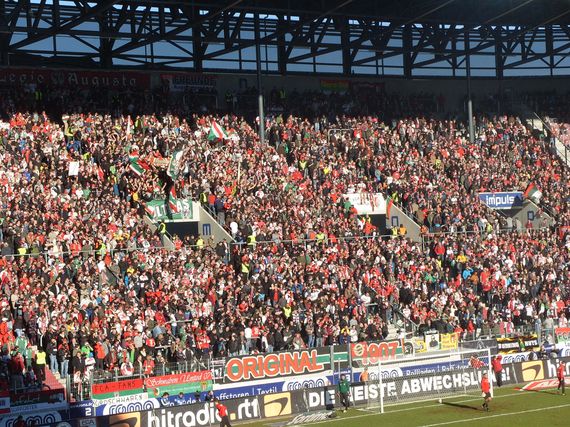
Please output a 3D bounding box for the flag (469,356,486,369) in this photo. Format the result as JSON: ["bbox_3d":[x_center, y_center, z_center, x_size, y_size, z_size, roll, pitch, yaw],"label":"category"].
[{"bbox_3d":[10.498,8.126,76.300,0.980,0.650,0.300,-3,-1,8],"label":"flag"}]

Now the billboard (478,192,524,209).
[{"bbox_3d":[16.270,-0.946,105.000,4.120,1.250,0.180,-2,-2,-26],"label":"billboard"}]

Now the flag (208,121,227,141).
[{"bbox_3d":[-4.776,-5.873,99.000,1.270,1.420,0.400,-3,-1,-3],"label":"flag"}]

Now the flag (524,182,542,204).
[{"bbox_3d":[18.383,-1.553,103.500,1.330,1.480,0.400,-3,-1,10],"label":"flag"}]

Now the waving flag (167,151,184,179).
[{"bbox_3d":[-7.005,-3.135,89.500,1.150,1.790,0.400,-3,-1,-4],"label":"waving flag"}]

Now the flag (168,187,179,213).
[{"bbox_3d":[-6.973,-0.876,87.500,0.630,1.630,0.350,-3,-1,-5],"label":"flag"}]

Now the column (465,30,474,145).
[{"bbox_3d":[14.643,-9.531,110.488,0.380,10.020,0.380,-2,-2,-26],"label":"column"}]

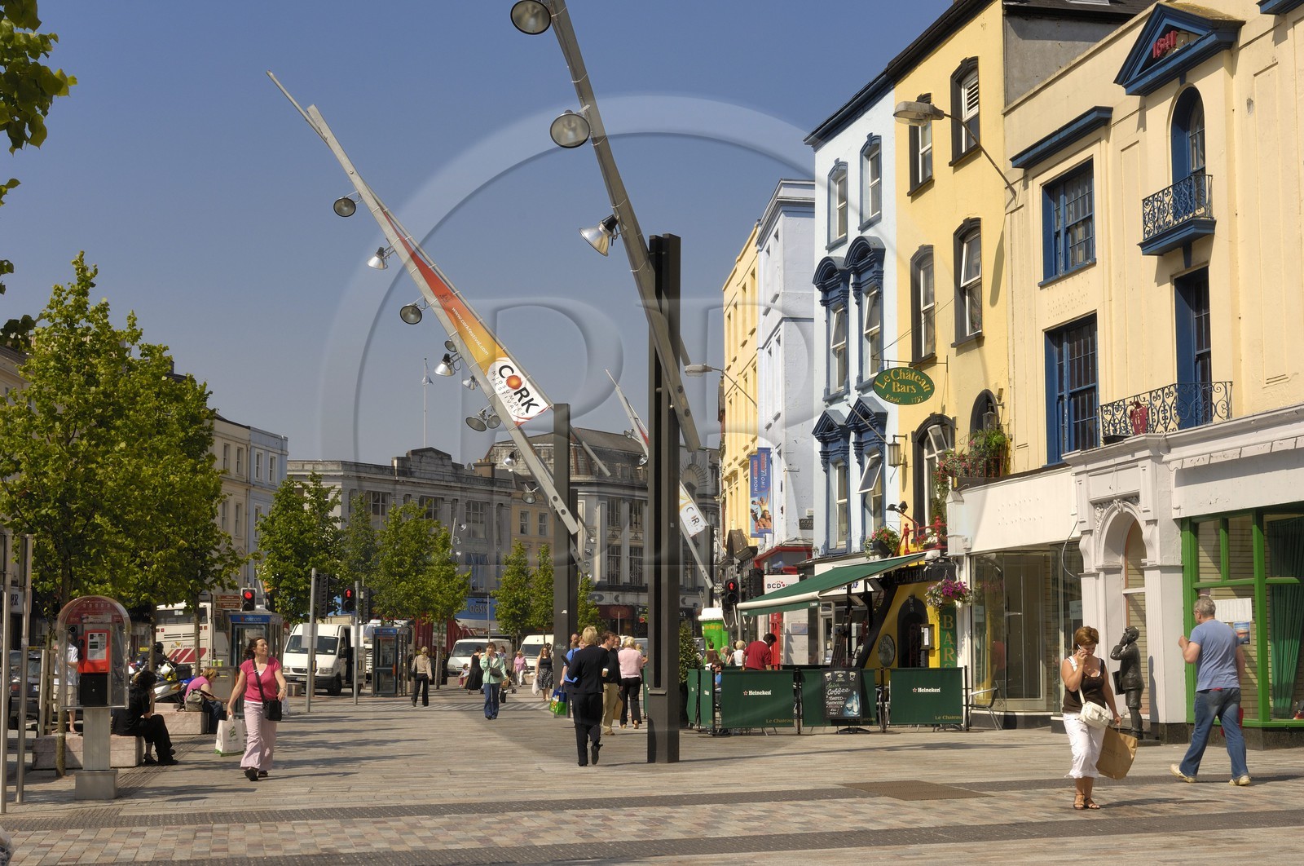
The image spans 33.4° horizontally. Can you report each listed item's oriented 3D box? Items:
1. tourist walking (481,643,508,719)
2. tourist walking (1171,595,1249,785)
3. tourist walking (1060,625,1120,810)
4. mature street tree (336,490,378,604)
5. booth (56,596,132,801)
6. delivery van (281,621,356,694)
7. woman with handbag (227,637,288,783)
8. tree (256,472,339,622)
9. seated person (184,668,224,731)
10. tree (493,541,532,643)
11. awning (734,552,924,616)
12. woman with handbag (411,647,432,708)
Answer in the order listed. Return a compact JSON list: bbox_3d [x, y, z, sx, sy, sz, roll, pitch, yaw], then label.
[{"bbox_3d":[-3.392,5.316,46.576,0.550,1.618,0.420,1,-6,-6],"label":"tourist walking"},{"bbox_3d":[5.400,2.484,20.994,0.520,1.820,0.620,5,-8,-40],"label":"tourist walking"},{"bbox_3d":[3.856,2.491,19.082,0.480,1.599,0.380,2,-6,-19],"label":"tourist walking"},{"bbox_3d":[-10.408,5.658,76.824,2.000,7.114,2.000,0,-6,0],"label":"mature street tree"},{"bbox_3d":[-5.781,2.750,22.557,0.740,2.086,0.580,1,-6,-12],"label":"booth"},{"bbox_3d":[-12.090,8.410,80.540,2.000,2.500,5.100,0,-6,4],"label":"delivery van"},{"bbox_3d":[-4.617,3.229,25.386,0.620,1.673,0.450,2,-6,-19],"label":"woman with handbag"},{"bbox_3d":[-11.601,4.975,71.365,2.785,7.396,2.800,0,-6,0],"label":"tree"},{"bbox_3d":[-8.232,4.910,39.861,0.750,1.189,0.500,1,-6,-10],"label":"seated person"},{"bbox_3d":[-6.469,8.359,101.176,1.950,6.700,1.950,0,-6,0],"label":"tree"},{"bbox_3d":[3.349,2.929,41.717,2.252,1.053,6.737,1,-6,-11],"label":"awning"},{"bbox_3d":[-6.295,6.659,59.287,0.550,1.596,0.420,0,-6,-2],"label":"woman with handbag"}]

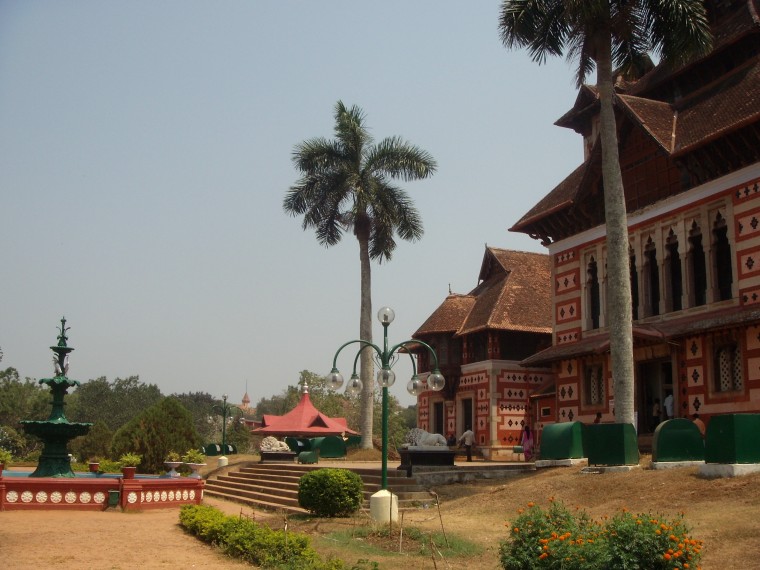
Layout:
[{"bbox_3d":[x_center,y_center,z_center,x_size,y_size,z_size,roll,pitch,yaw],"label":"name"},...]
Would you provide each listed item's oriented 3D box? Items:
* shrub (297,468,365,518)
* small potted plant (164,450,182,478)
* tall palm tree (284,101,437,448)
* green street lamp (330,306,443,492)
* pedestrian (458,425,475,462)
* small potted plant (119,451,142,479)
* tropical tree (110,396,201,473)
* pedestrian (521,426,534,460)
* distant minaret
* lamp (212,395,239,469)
[{"bbox_3d":[-1.146,4.886,19.706,1.520,1.079,1.500,0,-11,0],"label":"shrub"},{"bbox_3d":[-6.406,5.559,25.882,0.610,0.834,0.600,0,-11,0],"label":"small potted plant"},{"bbox_3d":[-0.952,-0.969,45.406,7.800,19.366,7.800,0,-11,0],"label":"tall palm tree"},{"bbox_3d":[0.139,2.387,17.785,2.420,3.915,2.350,0,-11,0],"label":"green street lamp"},{"bbox_3d":[4.040,7.415,38.966,0.680,1.684,0.420,2,-11,-8],"label":"pedestrian"},{"bbox_3d":[-6.300,4.569,21.066,0.600,0.666,0.580,0,-11,0],"label":"small potted plant"},{"bbox_3d":[-11.681,7.889,43.408,4.600,4.147,4.600,0,-11,0],"label":"tropical tree"},{"bbox_3d":[6.640,7.136,37.558,0.620,1.601,0.420,-1,-11,5],"label":"pedestrian"},{"bbox_3d":[-32.364,26.334,200.753,2.400,7.652,2.400,0,-11,0],"label":"distant minaret"},{"bbox_3d":[-9.278,8.806,50.428,2.150,4.348,2.150,0,-11,0],"label":"lamp"}]

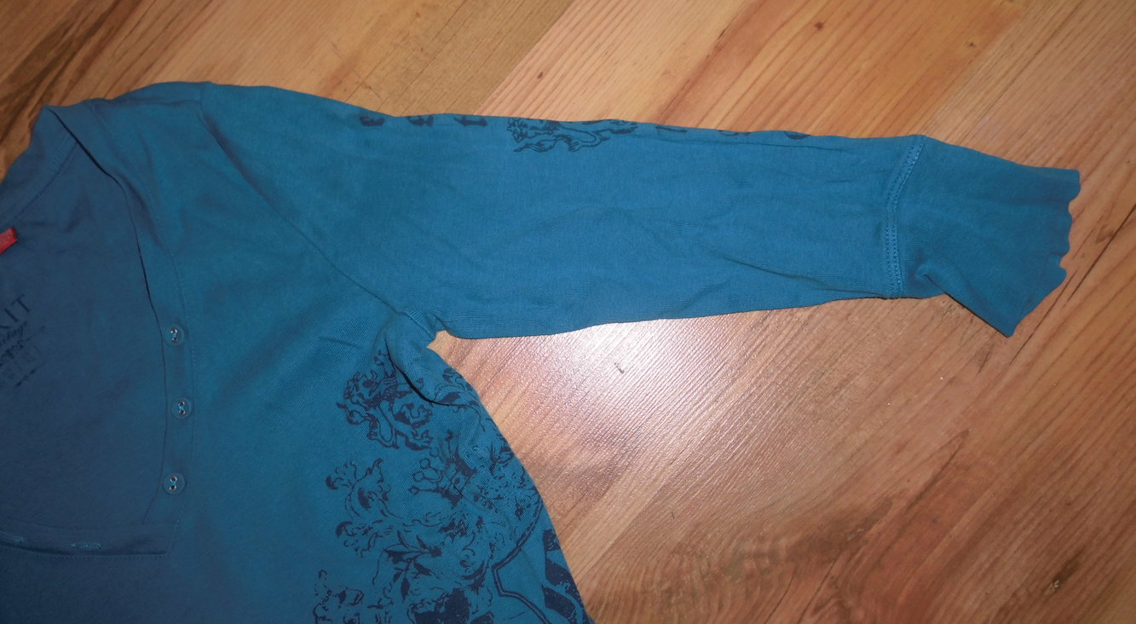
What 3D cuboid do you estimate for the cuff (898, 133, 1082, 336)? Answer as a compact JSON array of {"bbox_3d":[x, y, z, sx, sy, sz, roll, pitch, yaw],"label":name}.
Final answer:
[{"bbox_3d":[0.242,-0.044,0.502,0.107,0.016,0.106,13,87,1],"label":"cuff"}]

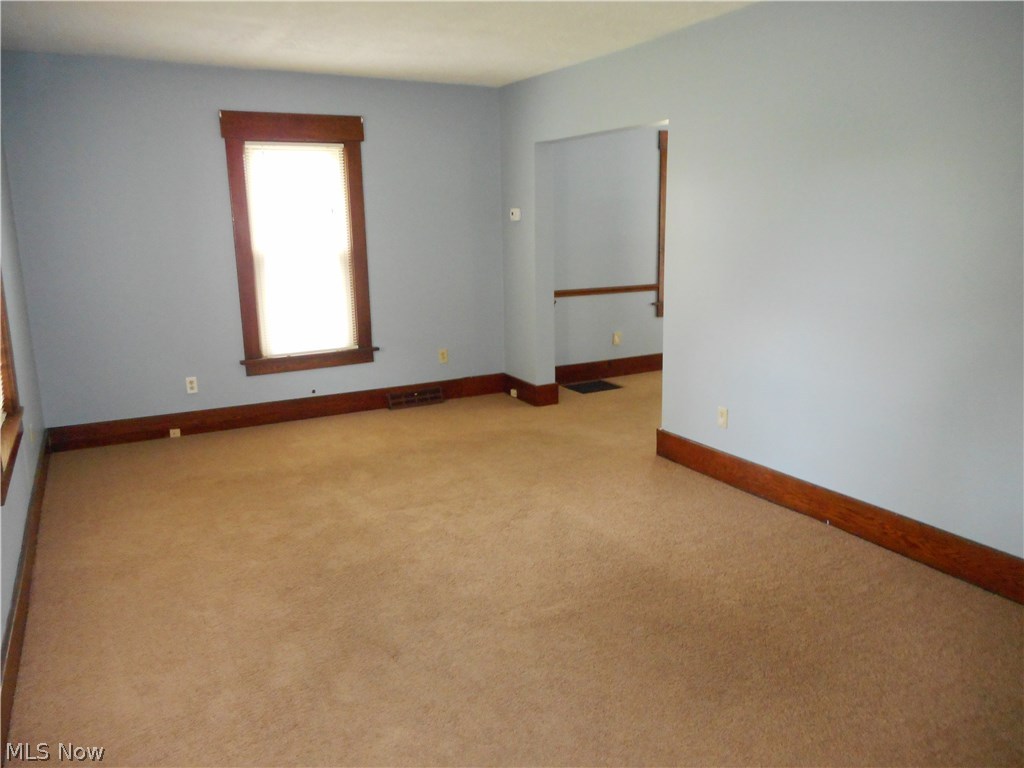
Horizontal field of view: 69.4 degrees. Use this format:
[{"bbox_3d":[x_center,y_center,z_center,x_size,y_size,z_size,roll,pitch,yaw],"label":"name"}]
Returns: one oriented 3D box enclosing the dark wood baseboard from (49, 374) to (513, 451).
[{"bbox_3d":[-1.592,0.186,5.727,3.430,0.170,0.030,-8,14,-29],"label":"dark wood baseboard"}]

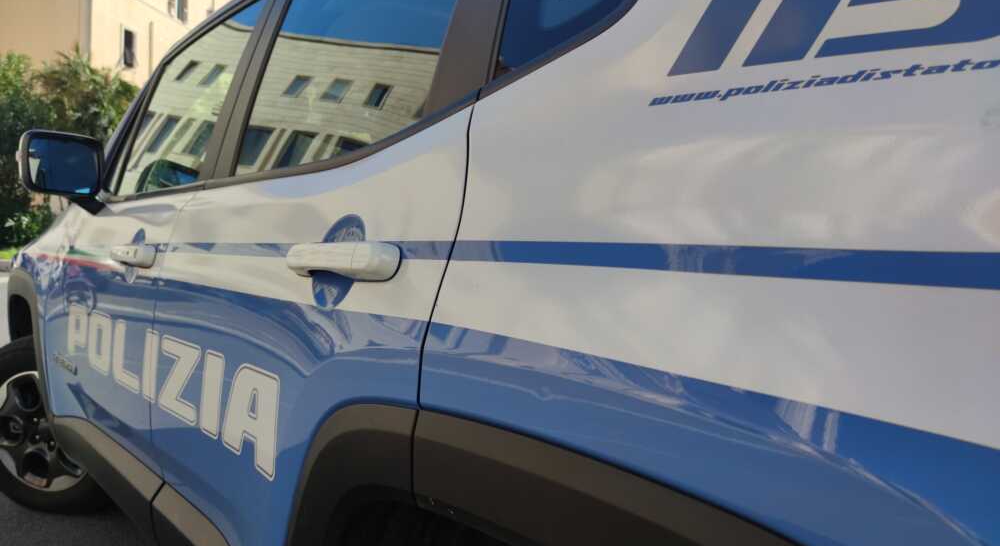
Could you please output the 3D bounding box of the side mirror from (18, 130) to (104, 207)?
[{"bbox_3d":[-1.317,-0.304,2.084,0.212,0.212,0.130,1,1,-42],"label":"side mirror"}]

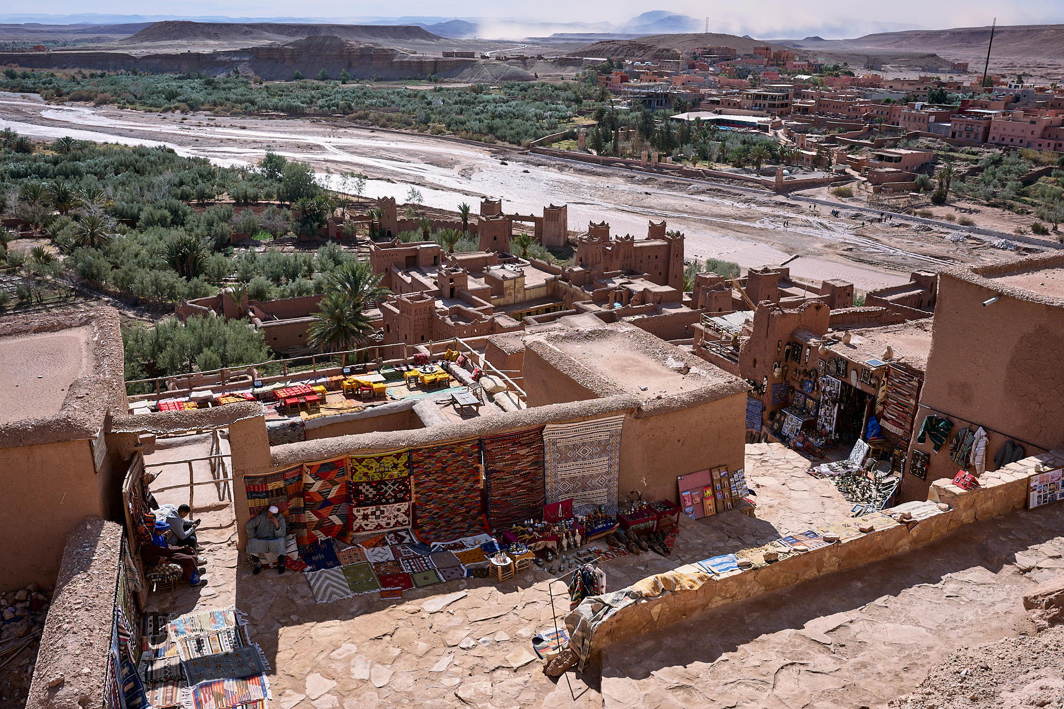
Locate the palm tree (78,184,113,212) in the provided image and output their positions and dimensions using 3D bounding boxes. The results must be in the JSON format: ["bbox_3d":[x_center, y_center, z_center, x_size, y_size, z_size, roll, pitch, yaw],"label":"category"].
[{"bbox_3d":[-98.398,-34.577,206.620,7.850,7.690,7.850,0,19,0],"label":"palm tree"}]

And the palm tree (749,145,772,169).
[{"bbox_3d":[72.477,-62.551,290.236,6.580,7.540,6.580,0,20,0],"label":"palm tree"}]

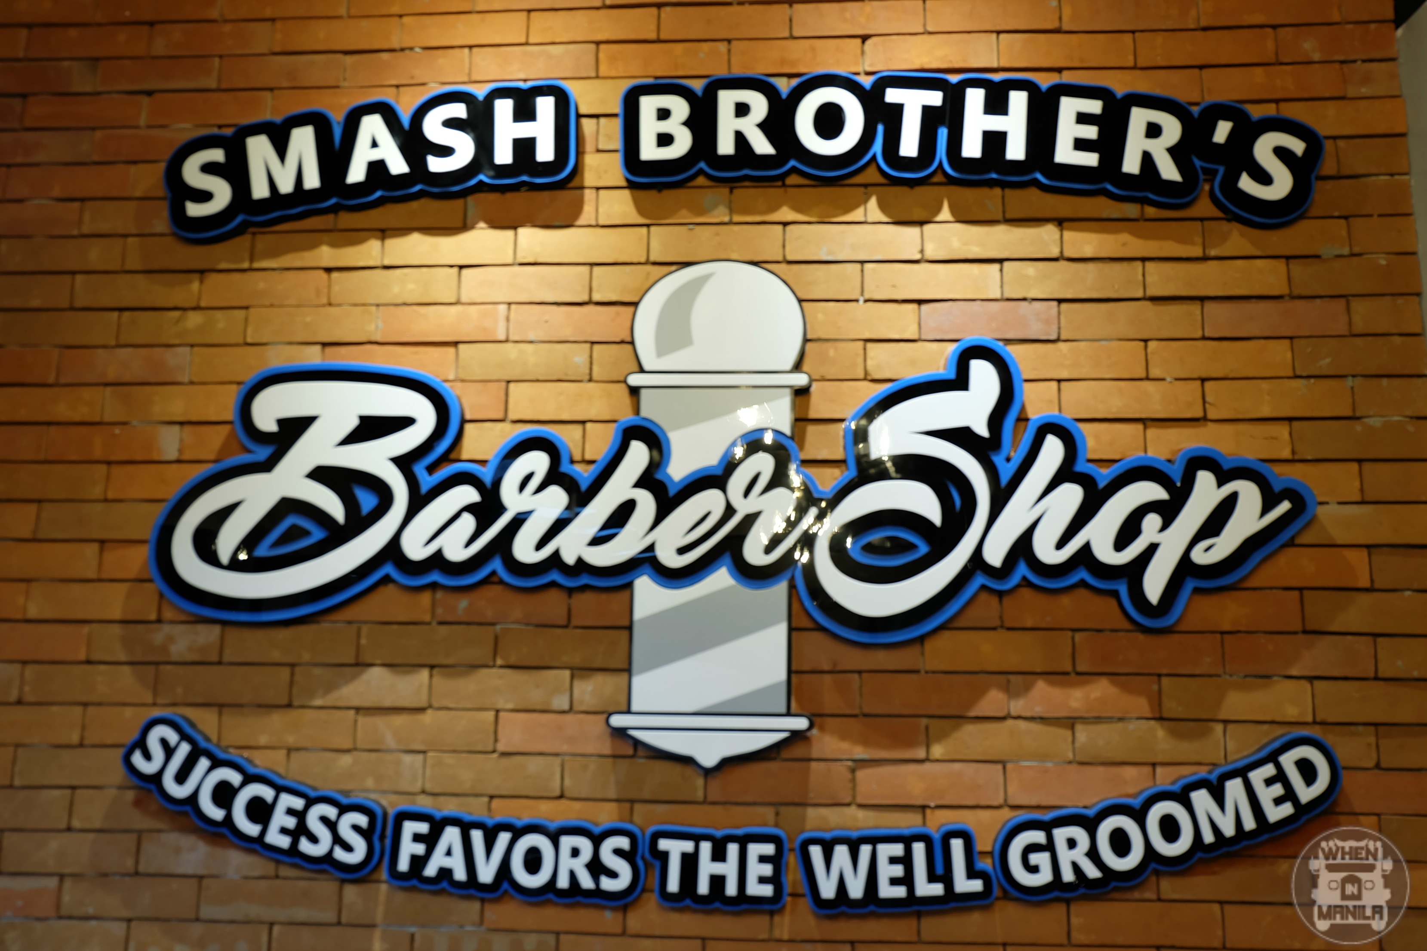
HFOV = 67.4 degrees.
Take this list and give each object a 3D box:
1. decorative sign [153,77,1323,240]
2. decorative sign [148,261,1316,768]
[{"bbox_3d":[0.019,-0.508,1.707,1.826,0.258,0.040,0,-8,4],"label":"decorative sign"},{"bbox_3d":[0.003,0.051,1.626,1.743,0.763,0.050,0,-8,4],"label":"decorative sign"}]

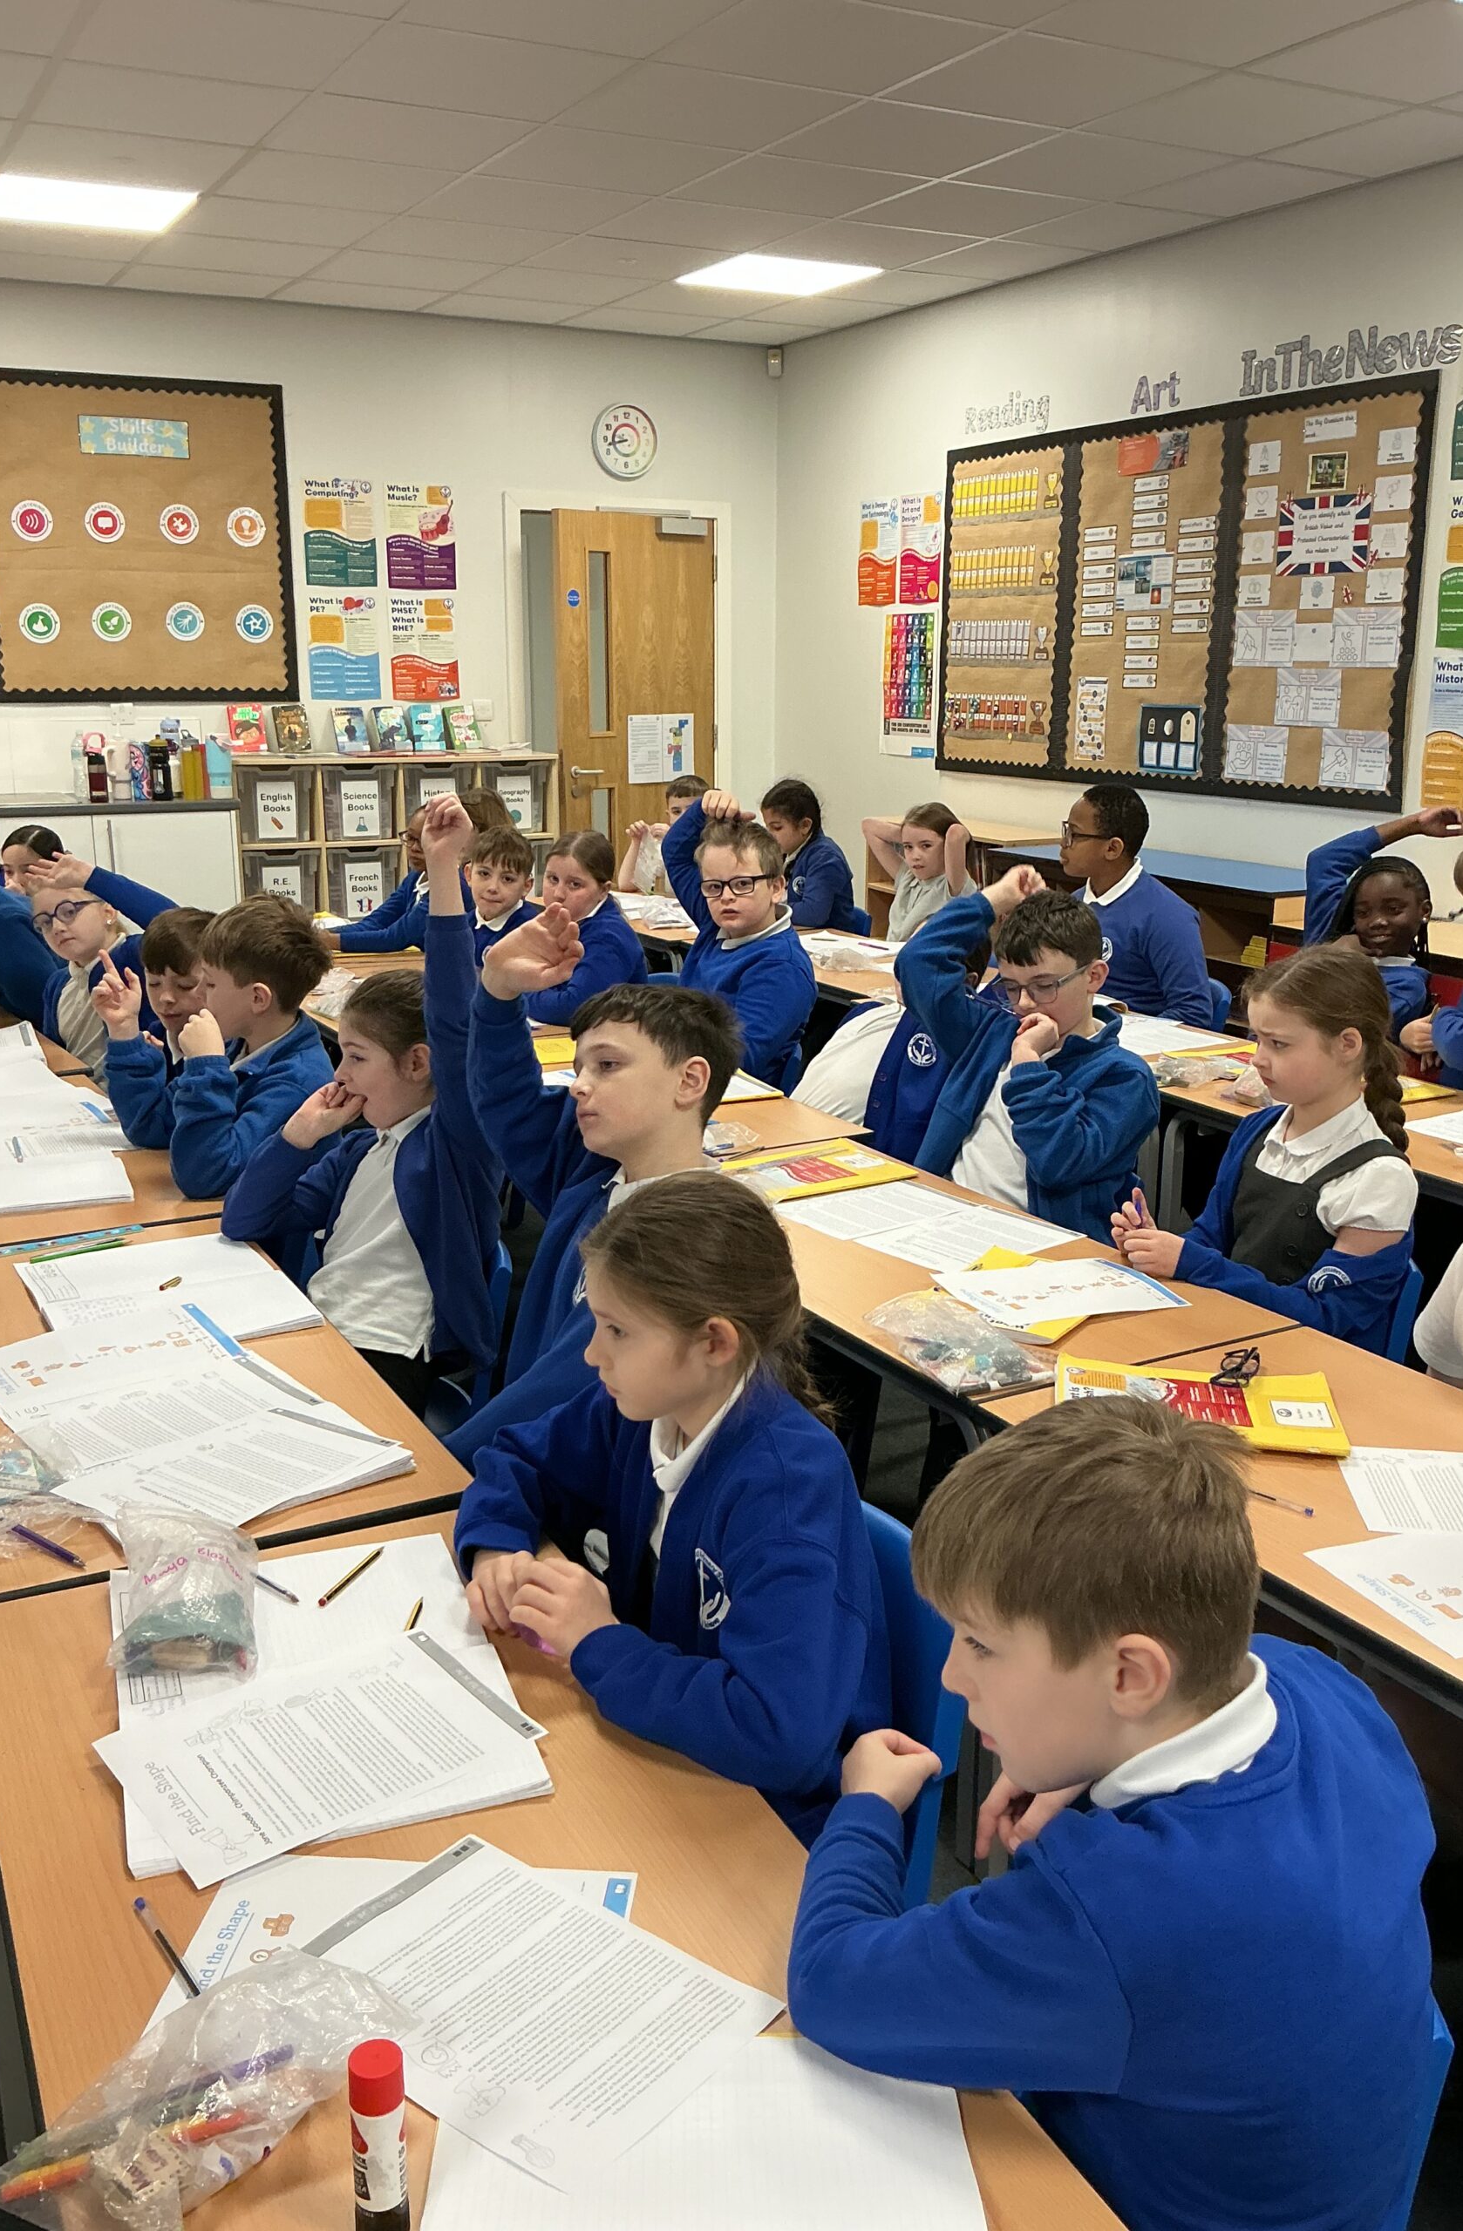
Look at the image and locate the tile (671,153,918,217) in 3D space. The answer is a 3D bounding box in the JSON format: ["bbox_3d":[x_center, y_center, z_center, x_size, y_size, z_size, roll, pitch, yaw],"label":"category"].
[{"bbox_3d":[0.193,-2.709,5.444,0.595,0.020,0.595,-7,16,-26],"label":"tile"}]

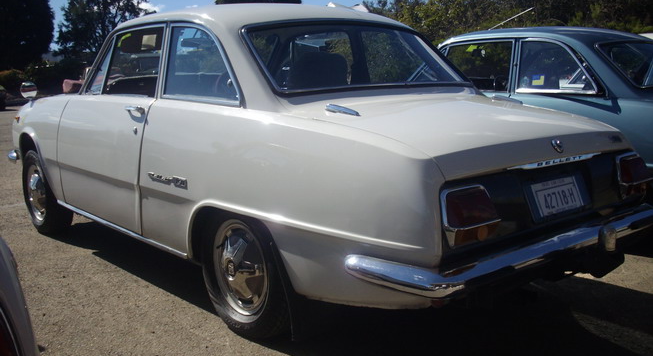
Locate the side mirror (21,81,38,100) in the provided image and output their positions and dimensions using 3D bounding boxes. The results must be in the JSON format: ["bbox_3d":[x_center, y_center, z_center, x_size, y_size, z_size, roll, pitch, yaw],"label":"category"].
[{"bbox_3d":[-1.953,-0.572,4.575,0.115,0.120,0.070,-9,12,-40],"label":"side mirror"}]

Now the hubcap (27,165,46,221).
[{"bbox_3d":[-1.864,0.093,4.503,0.085,0.360,0.360,-9,12,-40],"label":"hubcap"}]

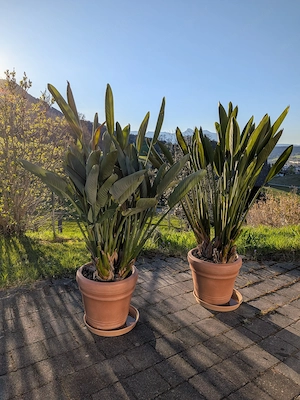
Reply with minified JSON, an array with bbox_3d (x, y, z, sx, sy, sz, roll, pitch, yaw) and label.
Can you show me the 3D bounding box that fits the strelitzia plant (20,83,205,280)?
[{"bbox_3d":[-0.276,-0.100,2.010,1.310,1.424,1.050,1,9,0],"label":"strelitzia plant"}]

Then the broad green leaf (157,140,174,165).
[{"bbox_3d":[0.141,-0.385,2.364,0.080,0.294,0.060,-33,8,5],"label":"broad green leaf"}]

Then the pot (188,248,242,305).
[{"bbox_3d":[0.584,0.691,2.539,0.469,0.390,0.469,1,9,0],"label":"pot"}]

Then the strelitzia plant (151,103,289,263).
[{"bbox_3d":[0.614,-0.124,2.405,1.200,1.368,0.950,1,9,0],"label":"strelitzia plant"}]

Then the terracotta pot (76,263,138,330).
[{"bbox_3d":[-0.324,0.738,2.177,0.469,0.390,0.469,1,9,0],"label":"terracotta pot"}]

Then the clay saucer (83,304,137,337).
[{"bbox_3d":[-0.299,0.930,2.184,0.421,0.051,0.421,1,9,0],"label":"clay saucer"}]

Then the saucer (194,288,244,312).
[{"bbox_3d":[0.615,0.886,2.531,0.421,0.051,0.421,1,9,0],"label":"saucer"}]

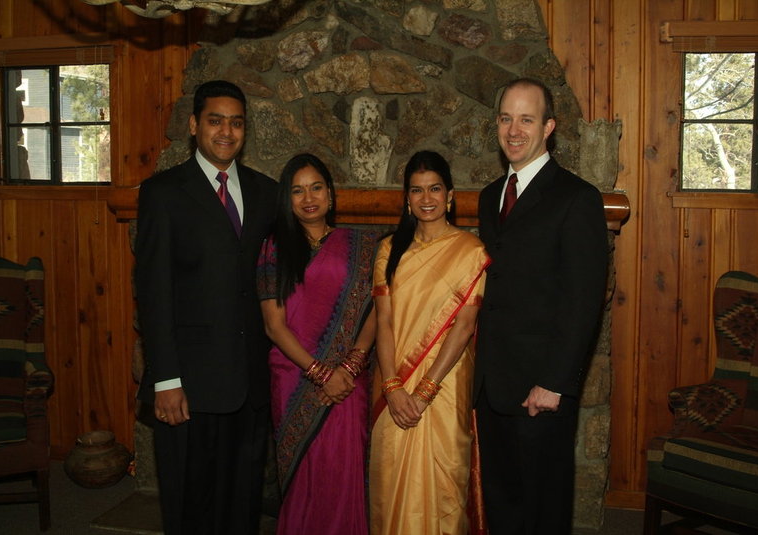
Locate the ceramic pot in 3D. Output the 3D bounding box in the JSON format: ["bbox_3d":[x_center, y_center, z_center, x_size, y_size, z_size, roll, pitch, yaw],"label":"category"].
[{"bbox_3d":[-1.353,0.921,4.485,0.295,0.240,0.295,0,6,0],"label":"ceramic pot"}]

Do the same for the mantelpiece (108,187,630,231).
[{"bbox_3d":[-0.082,-0.253,4.025,2.240,0.165,0.280,2,6,14],"label":"mantelpiece"}]

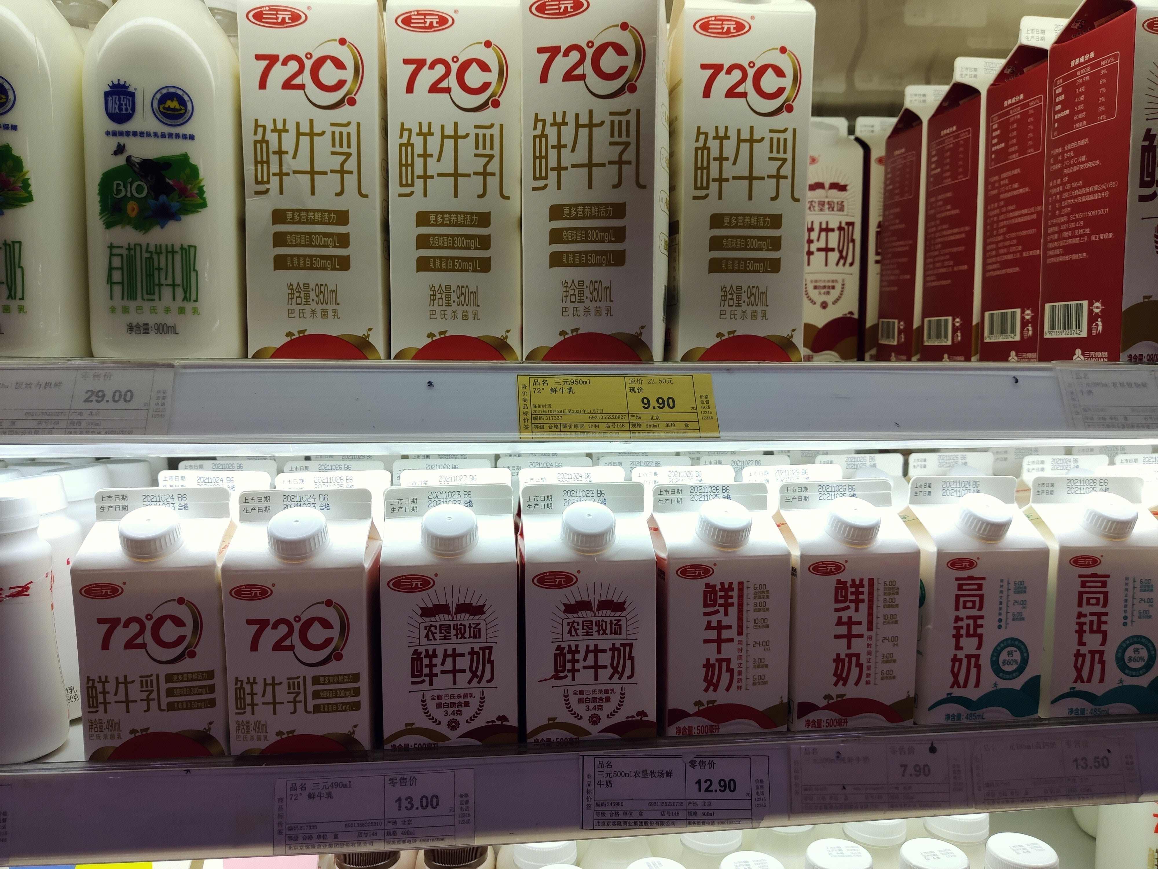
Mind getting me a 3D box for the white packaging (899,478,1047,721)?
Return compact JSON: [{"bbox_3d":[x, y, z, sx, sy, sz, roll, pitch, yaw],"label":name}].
[{"bbox_3d":[0.232,0.095,0.532,0.071,0.138,0.071,-1,6,-7],"label":"white packaging"}]

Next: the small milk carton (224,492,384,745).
[{"bbox_3d":[-0.149,0.098,0.481,0.071,0.138,0.071,-1,6,-7],"label":"small milk carton"}]

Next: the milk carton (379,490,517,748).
[{"bbox_3d":[-0.072,0.098,0.492,0.071,0.138,0.071,-1,6,-8],"label":"milk carton"}]

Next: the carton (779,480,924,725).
[{"bbox_3d":[0.153,0.095,0.522,0.071,0.138,0.071,-1,6,-8],"label":"carton"}]

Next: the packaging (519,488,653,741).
[{"bbox_3d":[0.002,0.097,0.501,0.071,0.138,0.071,-1,6,-7],"label":"packaging"}]

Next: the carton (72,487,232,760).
[{"bbox_3d":[-0.226,0.098,0.481,0.071,0.138,0.071,-1,6,-9],"label":"carton"}]

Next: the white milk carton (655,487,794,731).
[{"bbox_3d":[0.077,0.096,0.512,0.071,0.138,0.071,-1,6,-9],"label":"white milk carton"}]

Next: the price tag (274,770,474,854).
[{"bbox_3d":[-0.104,0.193,0.445,0.101,0.037,0.002,0,-6,-5],"label":"price tag"}]

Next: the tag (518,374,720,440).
[{"bbox_3d":[0.020,-0.015,0.442,0.101,0.037,0.002,-1,-27,-6],"label":"tag"}]

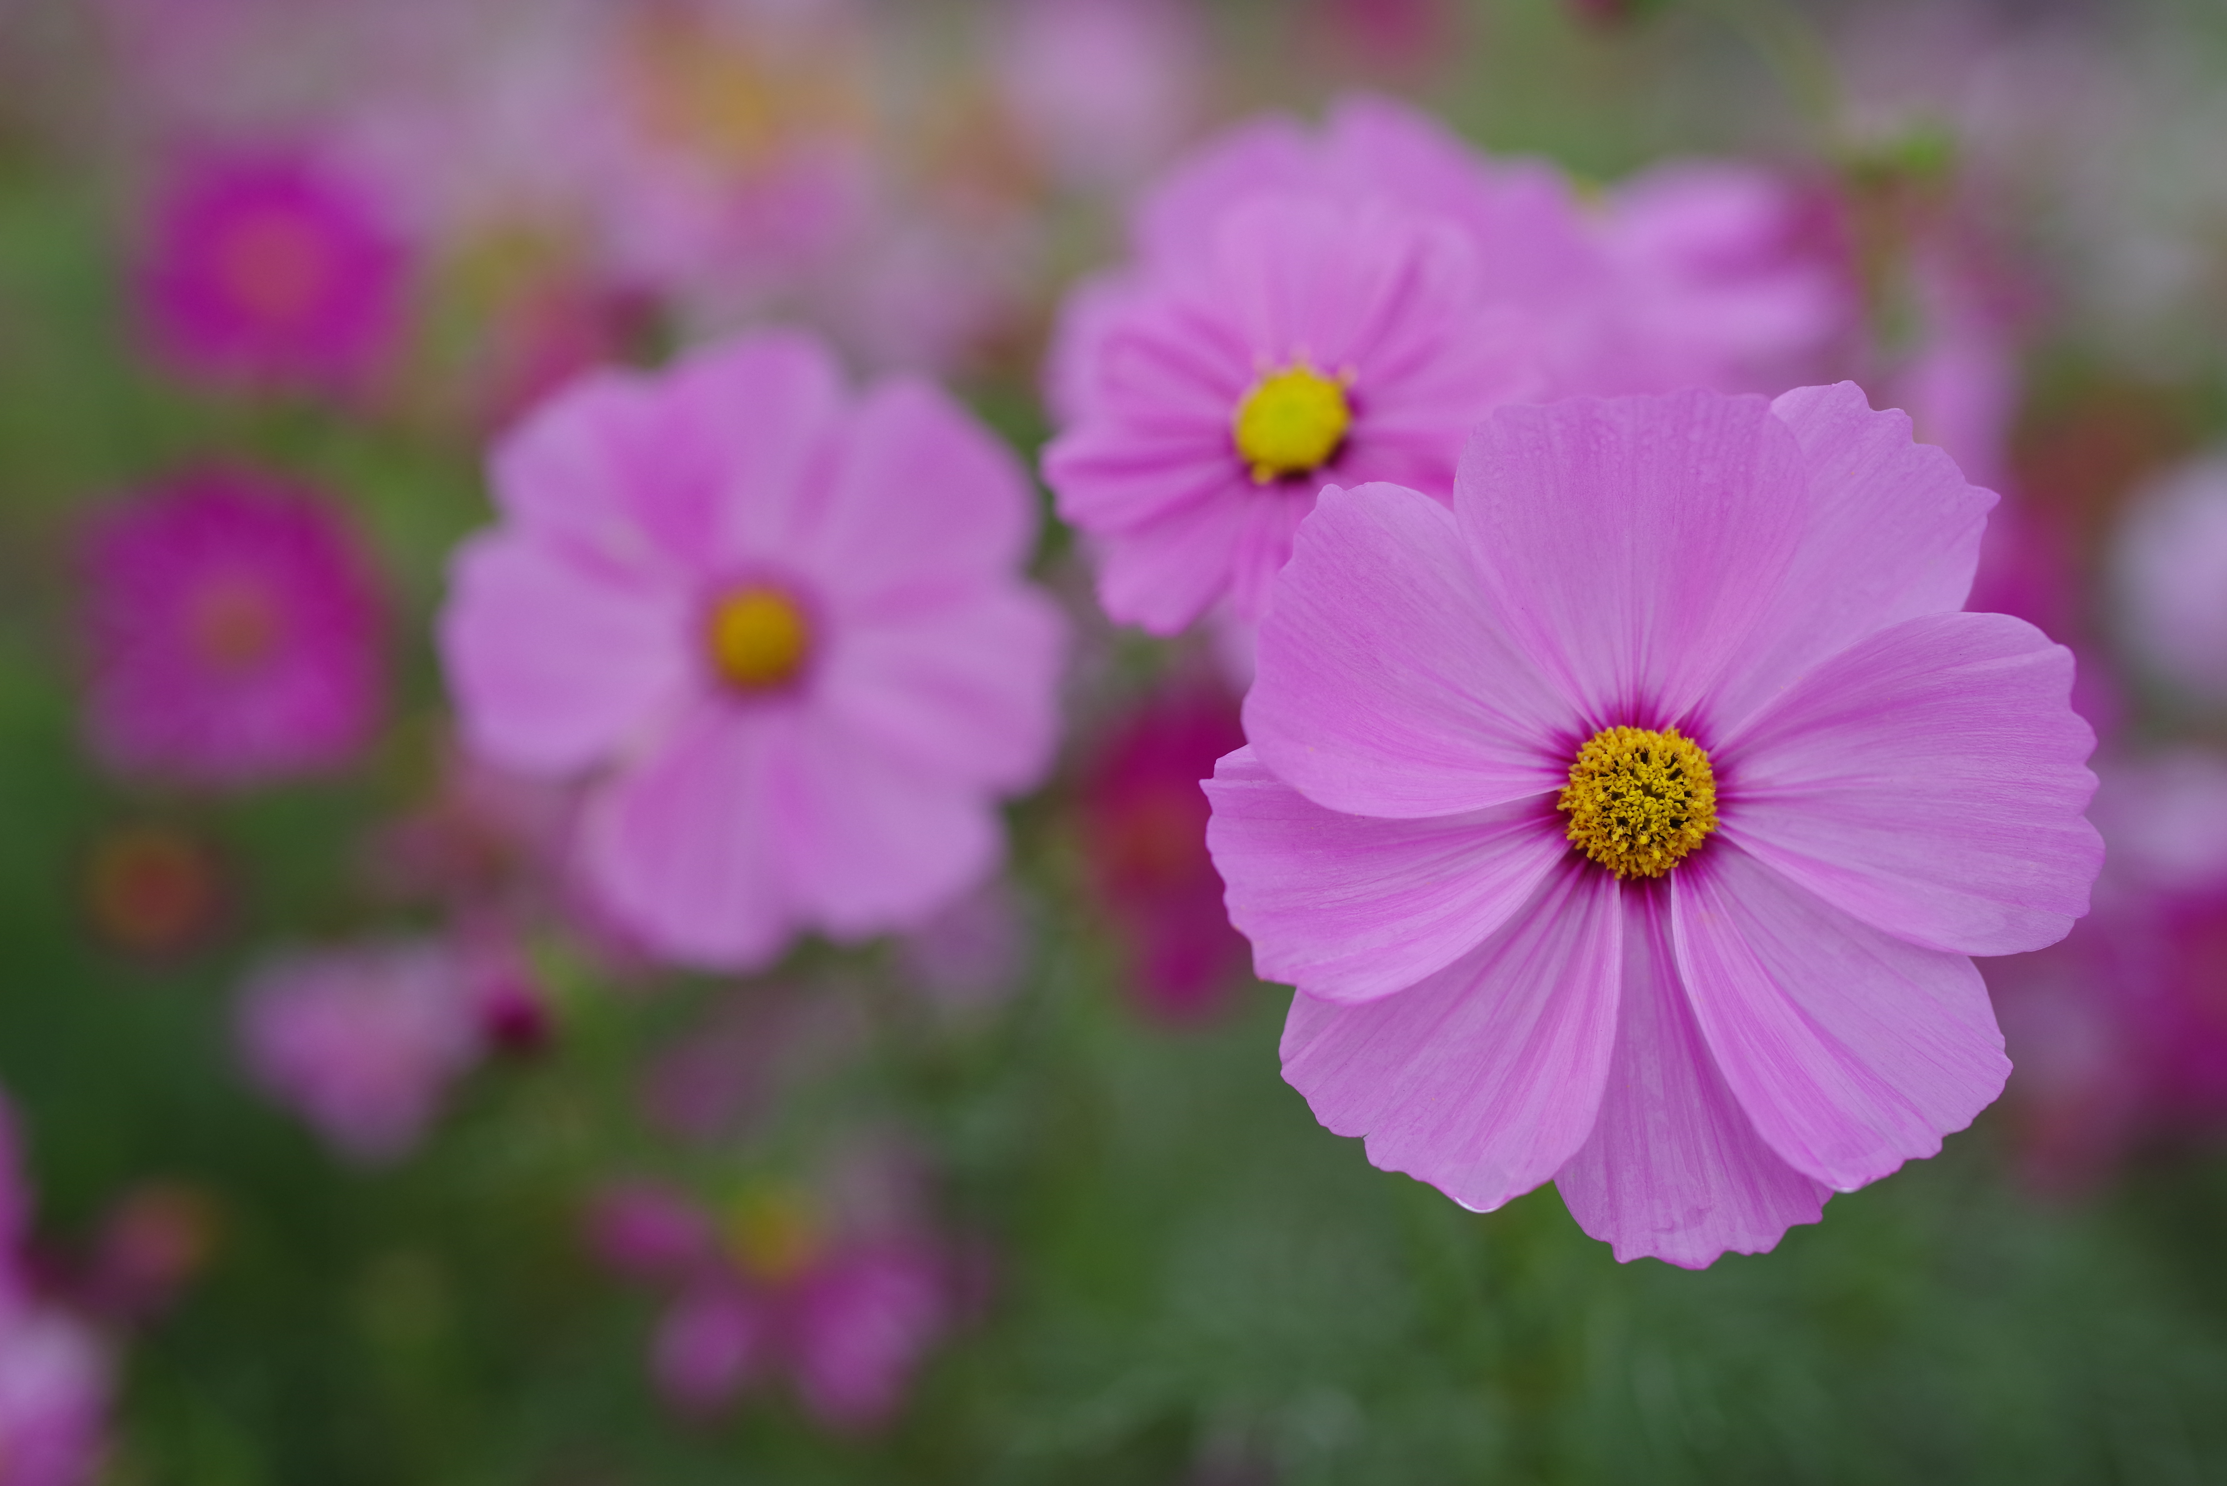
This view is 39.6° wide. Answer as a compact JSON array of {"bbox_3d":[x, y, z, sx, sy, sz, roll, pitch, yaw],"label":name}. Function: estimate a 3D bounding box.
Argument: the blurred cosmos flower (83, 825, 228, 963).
[{"bbox_3d":[-0.245,0.038,0.790,0.034,0.034,0.023,-2,-6,-8],"label":"blurred cosmos flower"}]

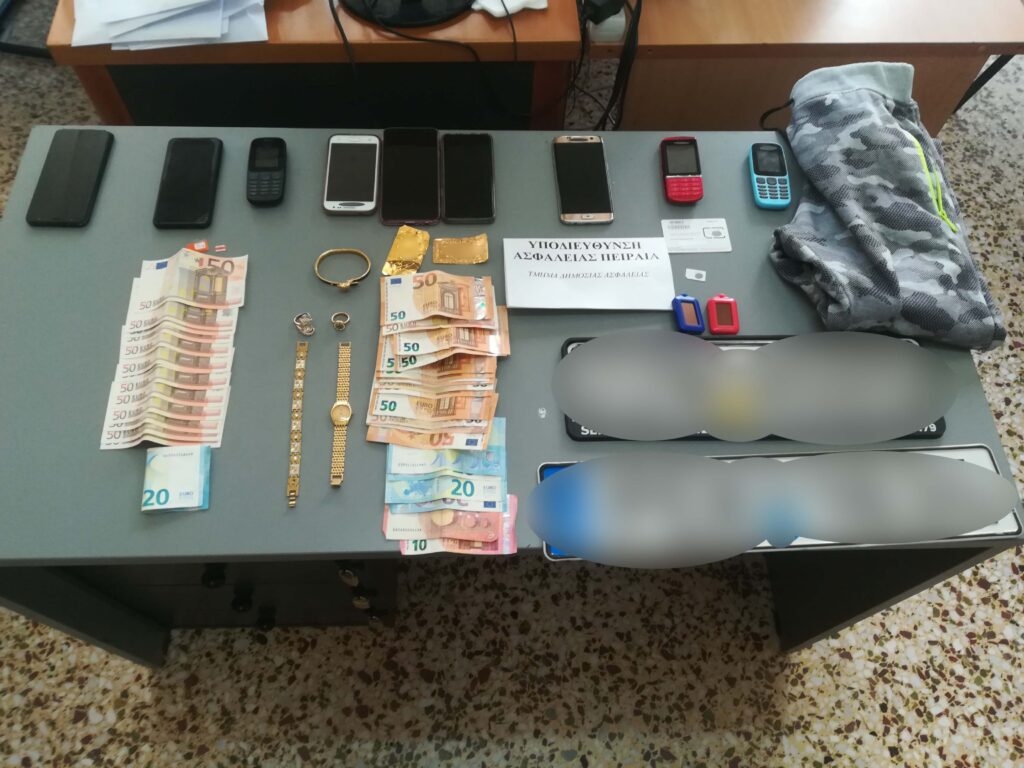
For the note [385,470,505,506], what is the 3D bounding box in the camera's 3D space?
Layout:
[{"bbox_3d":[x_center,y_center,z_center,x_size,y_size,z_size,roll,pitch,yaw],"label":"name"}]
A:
[{"bbox_3d":[-0.072,0.095,0.844,0.132,0.012,0.072,0,63,-2],"label":"note"}]

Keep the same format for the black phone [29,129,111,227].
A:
[{"bbox_3d":[-0.596,-0.280,1.042,0.076,0.009,0.160,-1,64,-1],"label":"black phone"}]

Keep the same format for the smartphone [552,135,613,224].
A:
[{"bbox_3d":[0.096,-0.279,1.046,0.073,0.008,0.151,-2,63,-2],"label":"smartphone"}]

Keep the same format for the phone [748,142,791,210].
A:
[{"bbox_3d":[0.353,-0.284,1.052,0.048,0.014,0.111,2,63,0],"label":"phone"}]

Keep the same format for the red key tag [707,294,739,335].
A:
[{"bbox_3d":[0.261,-0.086,0.951,0.037,0.010,0.056,5,63,1],"label":"red key tag"}]

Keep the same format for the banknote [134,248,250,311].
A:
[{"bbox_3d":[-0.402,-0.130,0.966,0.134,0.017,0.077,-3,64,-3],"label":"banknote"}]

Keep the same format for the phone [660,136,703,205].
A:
[{"bbox_3d":[0.233,-0.292,1.054,0.048,0.013,0.111,0,63,-1],"label":"phone"}]

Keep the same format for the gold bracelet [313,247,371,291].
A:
[{"bbox_3d":[-0.213,-0.146,0.974,0.072,0.007,0.061,0,63,-1],"label":"gold bracelet"}]

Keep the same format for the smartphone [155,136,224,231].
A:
[{"bbox_3d":[-0.430,-0.268,1.026,0.073,0.010,0.152,-2,63,-2],"label":"smartphone"}]

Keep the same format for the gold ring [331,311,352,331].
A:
[{"bbox_3d":[-0.212,-0.078,0.948,0.021,0.011,0.024,-1,64,-2],"label":"gold ring"}]

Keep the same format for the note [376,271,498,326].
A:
[{"bbox_3d":[-0.091,-0.105,0.943,0.138,0.014,0.076,-1,59,-2],"label":"note"}]

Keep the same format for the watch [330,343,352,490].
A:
[{"bbox_3d":[-0.196,0.032,0.884,0.024,0.008,0.182,-2,63,-2],"label":"watch"}]

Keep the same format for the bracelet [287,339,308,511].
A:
[{"bbox_3d":[-0.248,0.043,0.891,0.013,0.004,0.210,-3,64,-3],"label":"bracelet"}]

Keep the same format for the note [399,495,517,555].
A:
[{"bbox_3d":[-0.056,0.149,0.828,0.123,0.008,0.066,-1,63,-2],"label":"note"}]

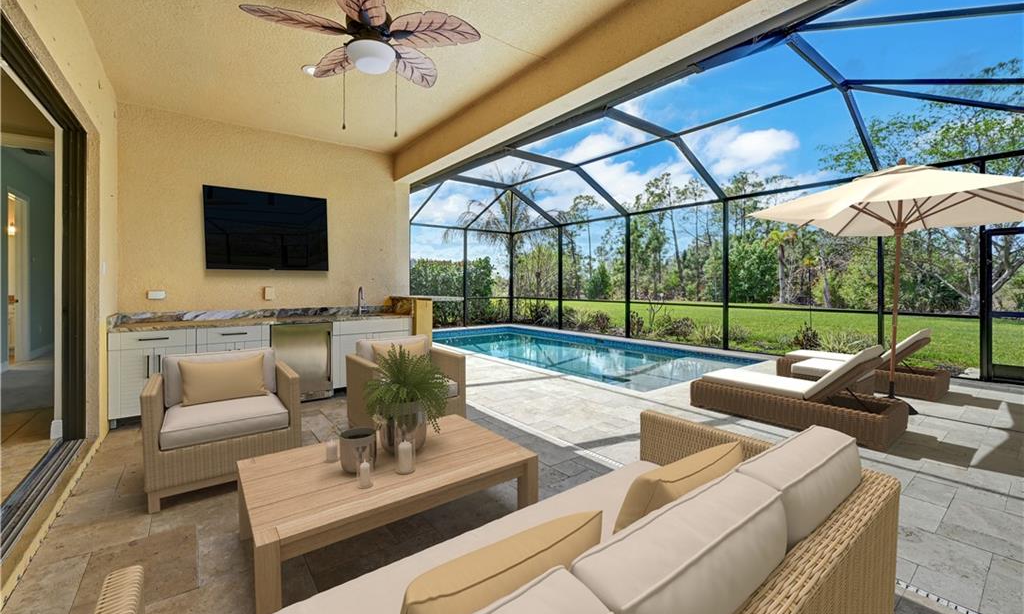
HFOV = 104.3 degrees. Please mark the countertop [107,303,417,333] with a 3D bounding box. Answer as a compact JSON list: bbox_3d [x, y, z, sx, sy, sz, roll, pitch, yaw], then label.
[{"bbox_3d":[-2.587,0.097,4.529,2.790,0.152,0.636,-2,4,-36],"label":"countertop"}]

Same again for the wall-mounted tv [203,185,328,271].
[{"bbox_3d":[-2.801,-0.873,4.628,1.217,0.894,0.060,-2,4,-36],"label":"wall-mounted tv"}]

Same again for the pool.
[{"bbox_3d":[0.782,1.076,8.757,3.750,0.500,7.258,-2,4,-39],"label":"pool"}]

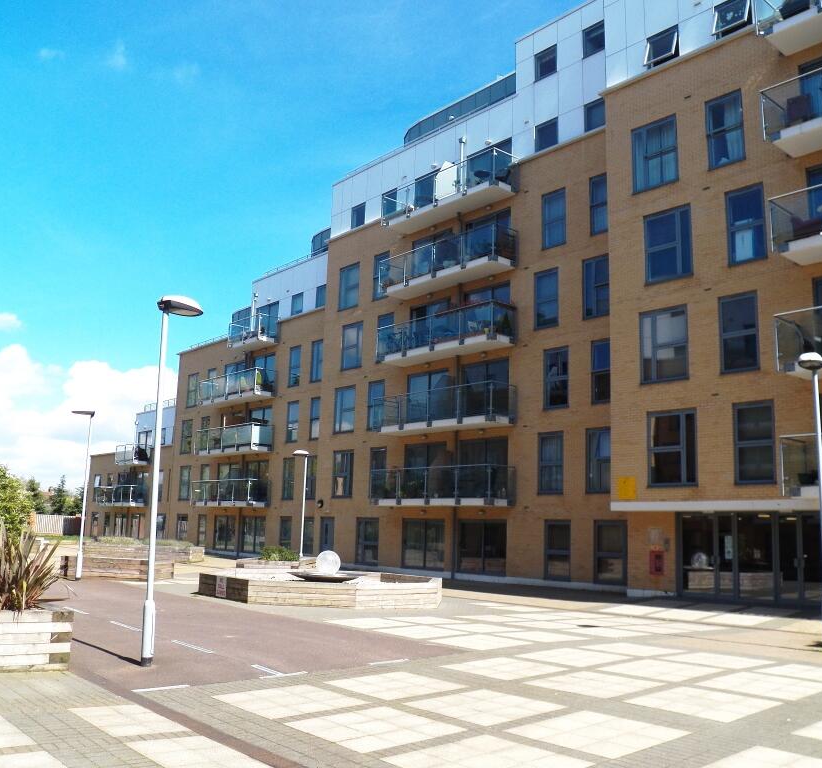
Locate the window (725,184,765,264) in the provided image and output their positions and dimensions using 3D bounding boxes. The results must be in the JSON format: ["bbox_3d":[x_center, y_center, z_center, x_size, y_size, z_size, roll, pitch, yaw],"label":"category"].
[{"bbox_3d":[8.691,-4.105,21.435,0.120,2.040,1.010,11,-13,-41],"label":"window"}]

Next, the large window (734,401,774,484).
[{"bbox_3d":[8.480,1.462,20.385,0.120,2.040,1.050,8,-11,-39],"label":"large window"}]

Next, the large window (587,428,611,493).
[{"bbox_3d":[6.044,2.363,25.718,0.130,2.016,1.397,11,-14,-40],"label":"large window"}]

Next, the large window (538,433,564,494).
[{"bbox_3d":[4.639,2.636,27.313,0.130,2.016,1.025,11,-14,-40],"label":"large window"}]

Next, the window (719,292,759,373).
[{"bbox_3d":[8.406,-1.288,21.158,0.180,2.028,1.033,10,-13,-41],"label":"window"}]

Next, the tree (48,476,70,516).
[{"bbox_3d":[-36.663,12.603,85.674,2.400,6.146,2.400,11,-14,-40],"label":"tree"}]

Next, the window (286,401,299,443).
[{"bbox_3d":[-5.948,1.936,42.063,0.120,2.050,1.040,8,-11,-39],"label":"window"}]

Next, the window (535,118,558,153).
[{"bbox_3d":[4.857,-8.787,29.423,0.120,1.030,1.060,8,-11,-39],"label":"window"}]

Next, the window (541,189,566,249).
[{"bbox_3d":[5.004,-5.715,28.758,0.130,2.067,1.014,11,-14,-40],"label":"window"}]

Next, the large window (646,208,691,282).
[{"bbox_3d":[7.224,-3.871,23.203,0.150,1.988,1.426,11,-14,-41],"label":"large window"}]

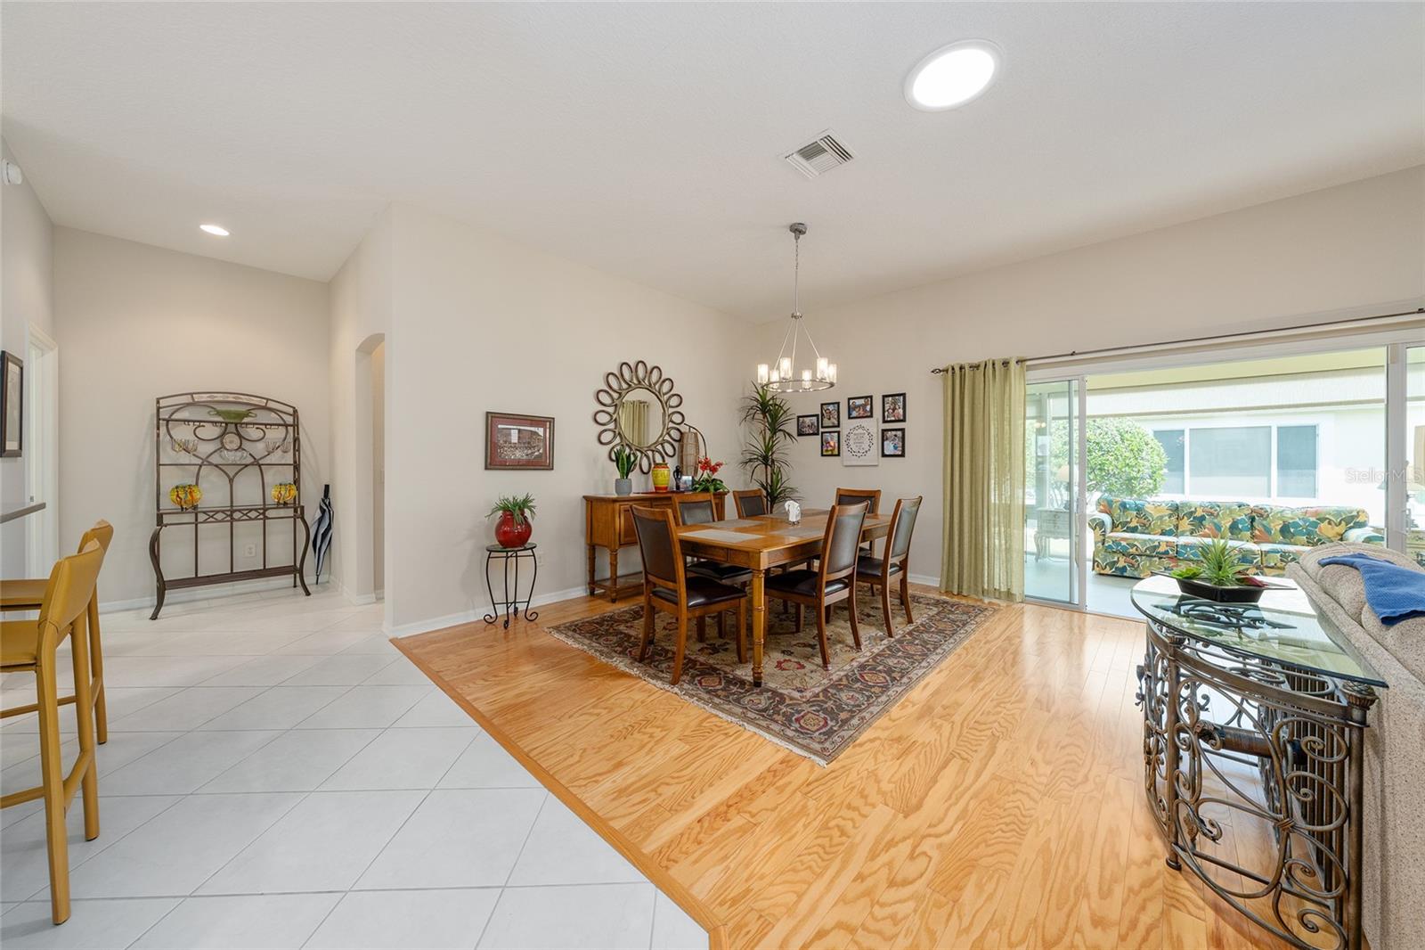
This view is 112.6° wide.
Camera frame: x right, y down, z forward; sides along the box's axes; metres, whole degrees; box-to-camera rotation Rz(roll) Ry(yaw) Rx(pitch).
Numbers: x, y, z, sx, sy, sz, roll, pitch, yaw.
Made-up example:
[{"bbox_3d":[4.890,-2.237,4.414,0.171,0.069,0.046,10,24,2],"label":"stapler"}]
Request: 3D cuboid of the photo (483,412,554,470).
[{"bbox_3d":[-1.565,-0.265,3.918,0.025,0.450,0.585,1,1,41],"label":"photo"}]

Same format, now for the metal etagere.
[{"bbox_3d":[-4.190,0.188,4.171,0.480,1.840,0.960,1,1,42],"label":"metal etagere"}]

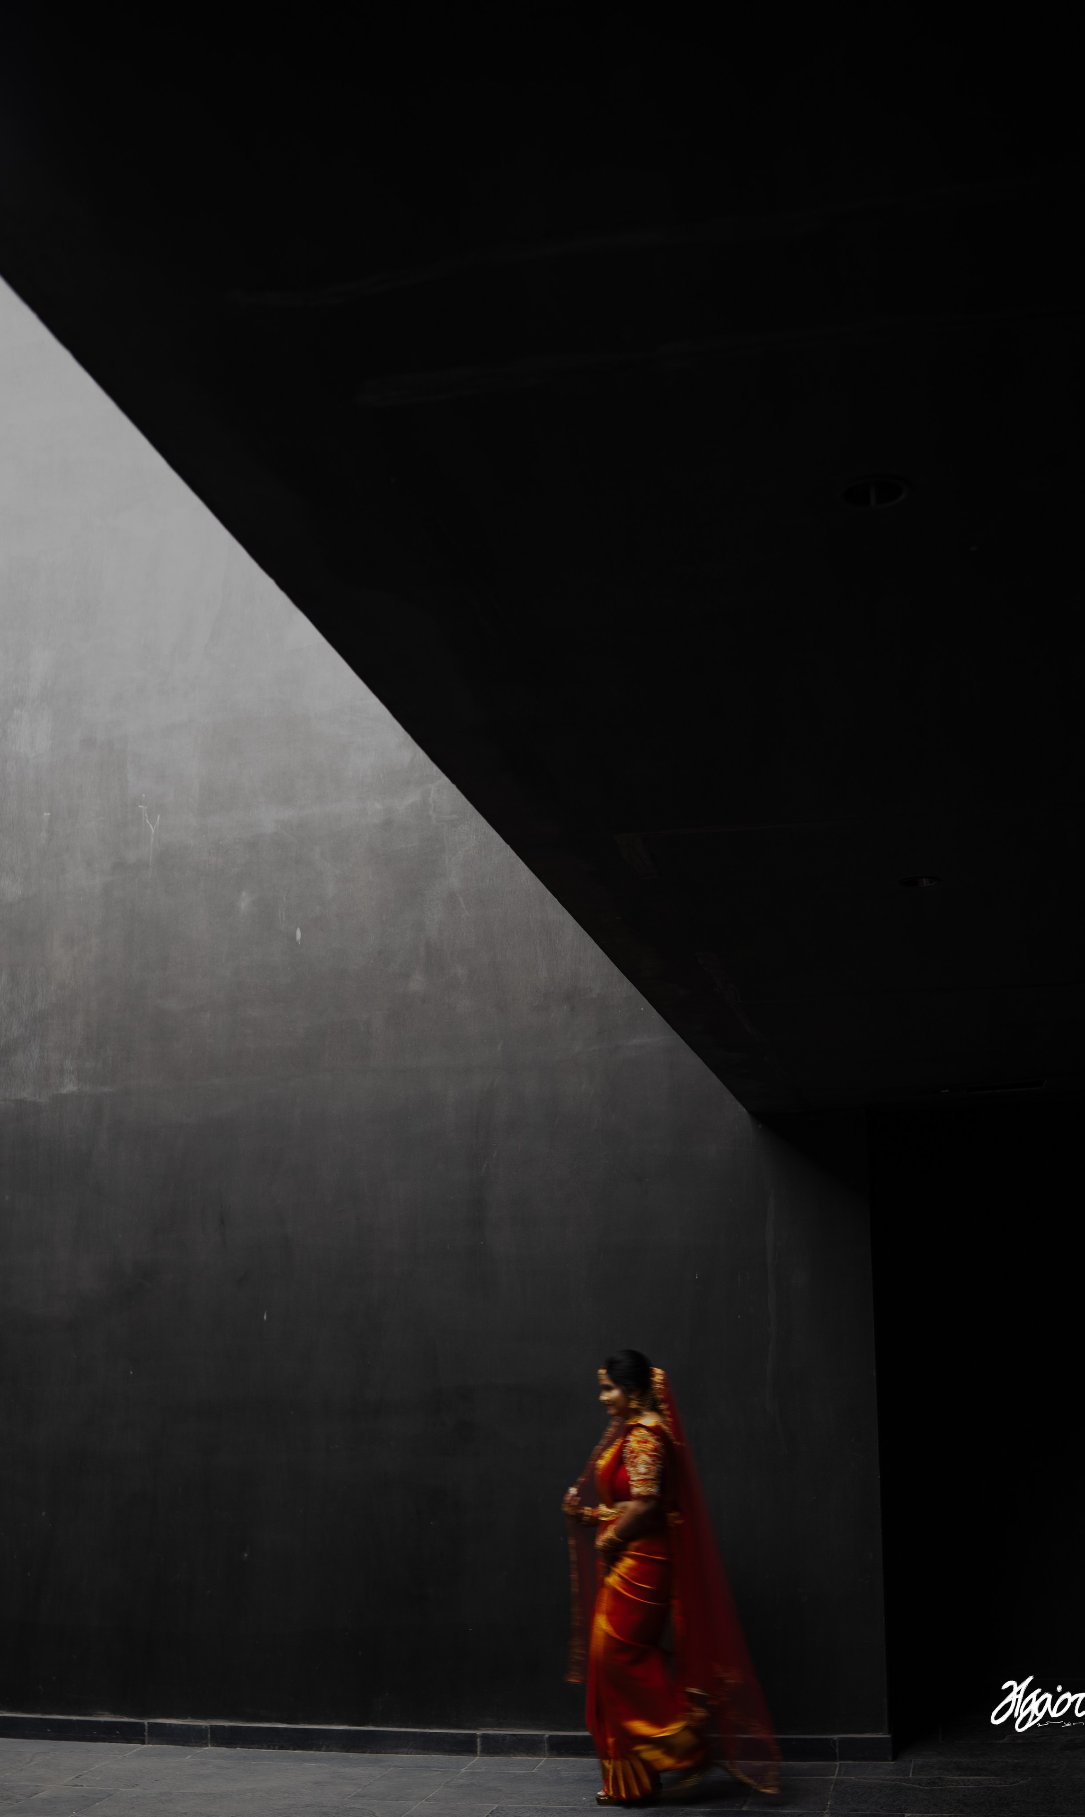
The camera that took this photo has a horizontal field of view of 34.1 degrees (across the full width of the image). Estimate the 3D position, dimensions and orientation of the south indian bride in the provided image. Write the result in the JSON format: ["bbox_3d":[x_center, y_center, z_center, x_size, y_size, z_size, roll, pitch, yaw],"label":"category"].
[{"bbox_3d":[0.502,2.574,6.792,0.790,1.530,0.500,-2,-13,6],"label":"south indian bride"}]

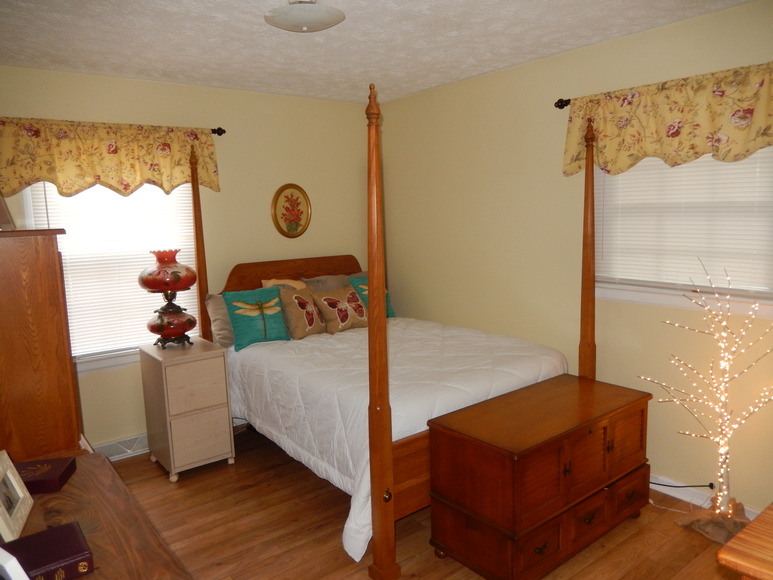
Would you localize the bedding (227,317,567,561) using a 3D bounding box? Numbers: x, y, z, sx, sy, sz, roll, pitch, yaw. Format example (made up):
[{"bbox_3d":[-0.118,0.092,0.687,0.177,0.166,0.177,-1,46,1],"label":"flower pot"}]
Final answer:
[{"bbox_3d":[-0.075,0.670,3.536,1.645,0.652,1.866,-8,10,-38],"label":"bedding"}]

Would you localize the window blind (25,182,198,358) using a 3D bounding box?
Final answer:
[{"bbox_3d":[-1.656,-0.193,3.545,1.003,1.354,0.080,-8,10,-38],"label":"window blind"}]

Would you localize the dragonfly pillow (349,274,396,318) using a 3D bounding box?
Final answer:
[{"bbox_3d":[-0.110,0.063,4.365,0.401,0.391,0.140,-9,-11,-42],"label":"dragonfly pillow"}]

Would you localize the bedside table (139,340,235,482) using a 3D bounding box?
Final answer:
[{"bbox_3d":[-1.248,0.738,3.519,0.391,0.747,0.431,-8,10,-38],"label":"bedside table"}]

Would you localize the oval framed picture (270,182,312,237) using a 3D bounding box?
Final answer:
[{"bbox_3d":[-0.714,-0.602,4.248,0.351,0.416,0.030,-8,10,-38],"label":"oval framed picture"}]

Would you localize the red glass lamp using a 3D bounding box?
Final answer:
[{"bbox_3d":[-1.347,0.044,3.536,0.361,0.642,0.361,-8,10,-38],"label":"red glass lamp"}]

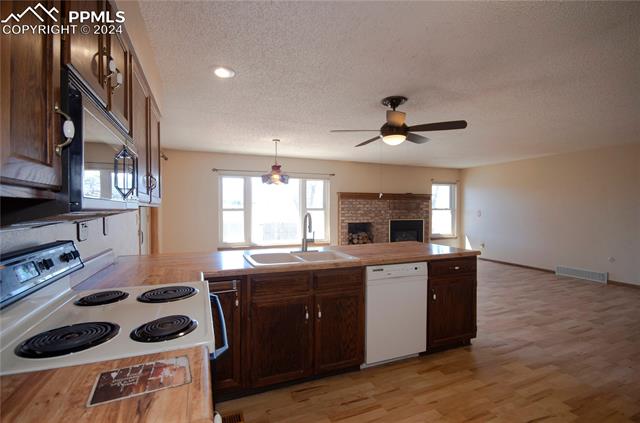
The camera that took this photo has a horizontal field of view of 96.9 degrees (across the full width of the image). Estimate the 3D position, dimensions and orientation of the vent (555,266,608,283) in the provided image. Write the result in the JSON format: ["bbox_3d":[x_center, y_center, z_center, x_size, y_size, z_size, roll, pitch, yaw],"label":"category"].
[{"bbox_3d":[4.950,1.184,5.392,0.050,0.185,0.800,0,0,-21],"label":"vent"}]

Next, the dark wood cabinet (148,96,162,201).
[{"bbox_3d":[-1.379,-0.413,2.067,0.320,0.750,0.420,0,0,-21],"label":"dark wood cabinet"}]

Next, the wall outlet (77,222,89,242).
[{"bbox_3d":[-1.395,0.121,1.665,0.020,0.115,0.105,0,0,-21],"label":"wall outlet"}]

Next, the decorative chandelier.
[{"bbox_3d":[-0.709,-0.789,4.579,0.460,0.720,0.460,0,0,-21],"label":"decorative chandelier"}]

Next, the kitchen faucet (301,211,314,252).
[{"bbox_3d":[-0.083,0.196,2.587,0.130,0.365,0.200,0,0,-21],"label":"kitchen faucet"}]

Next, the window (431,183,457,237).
[{"bbox_3d":[3.367,-0.030,7.723,0.870,1.430,0.120,0,0,-21],"label":"window"}]

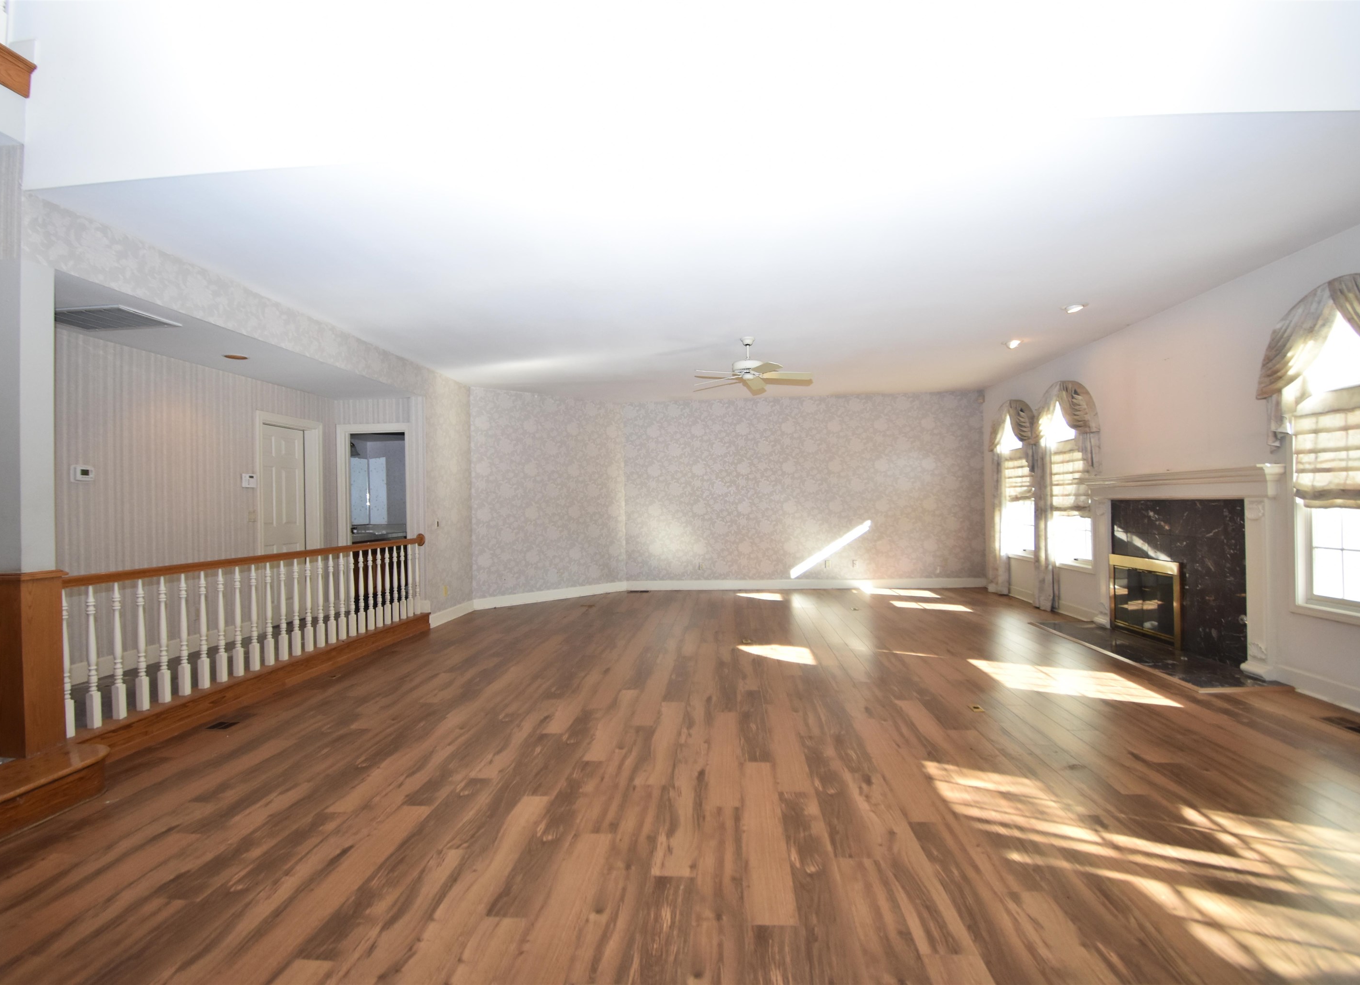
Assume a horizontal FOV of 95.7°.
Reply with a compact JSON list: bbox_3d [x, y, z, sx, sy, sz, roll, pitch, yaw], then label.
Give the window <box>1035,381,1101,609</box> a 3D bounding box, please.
[{"bbox_3d":[4.370,0.079,7.020,0.200,2.640,1.440,-1,-1,5],"label":"window"}]

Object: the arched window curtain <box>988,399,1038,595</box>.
[{"bbox_3d":[4.533,0.113,8.425,0.190,2.670,1.110,-1,-1,5],"label":"arched window curtain"}]

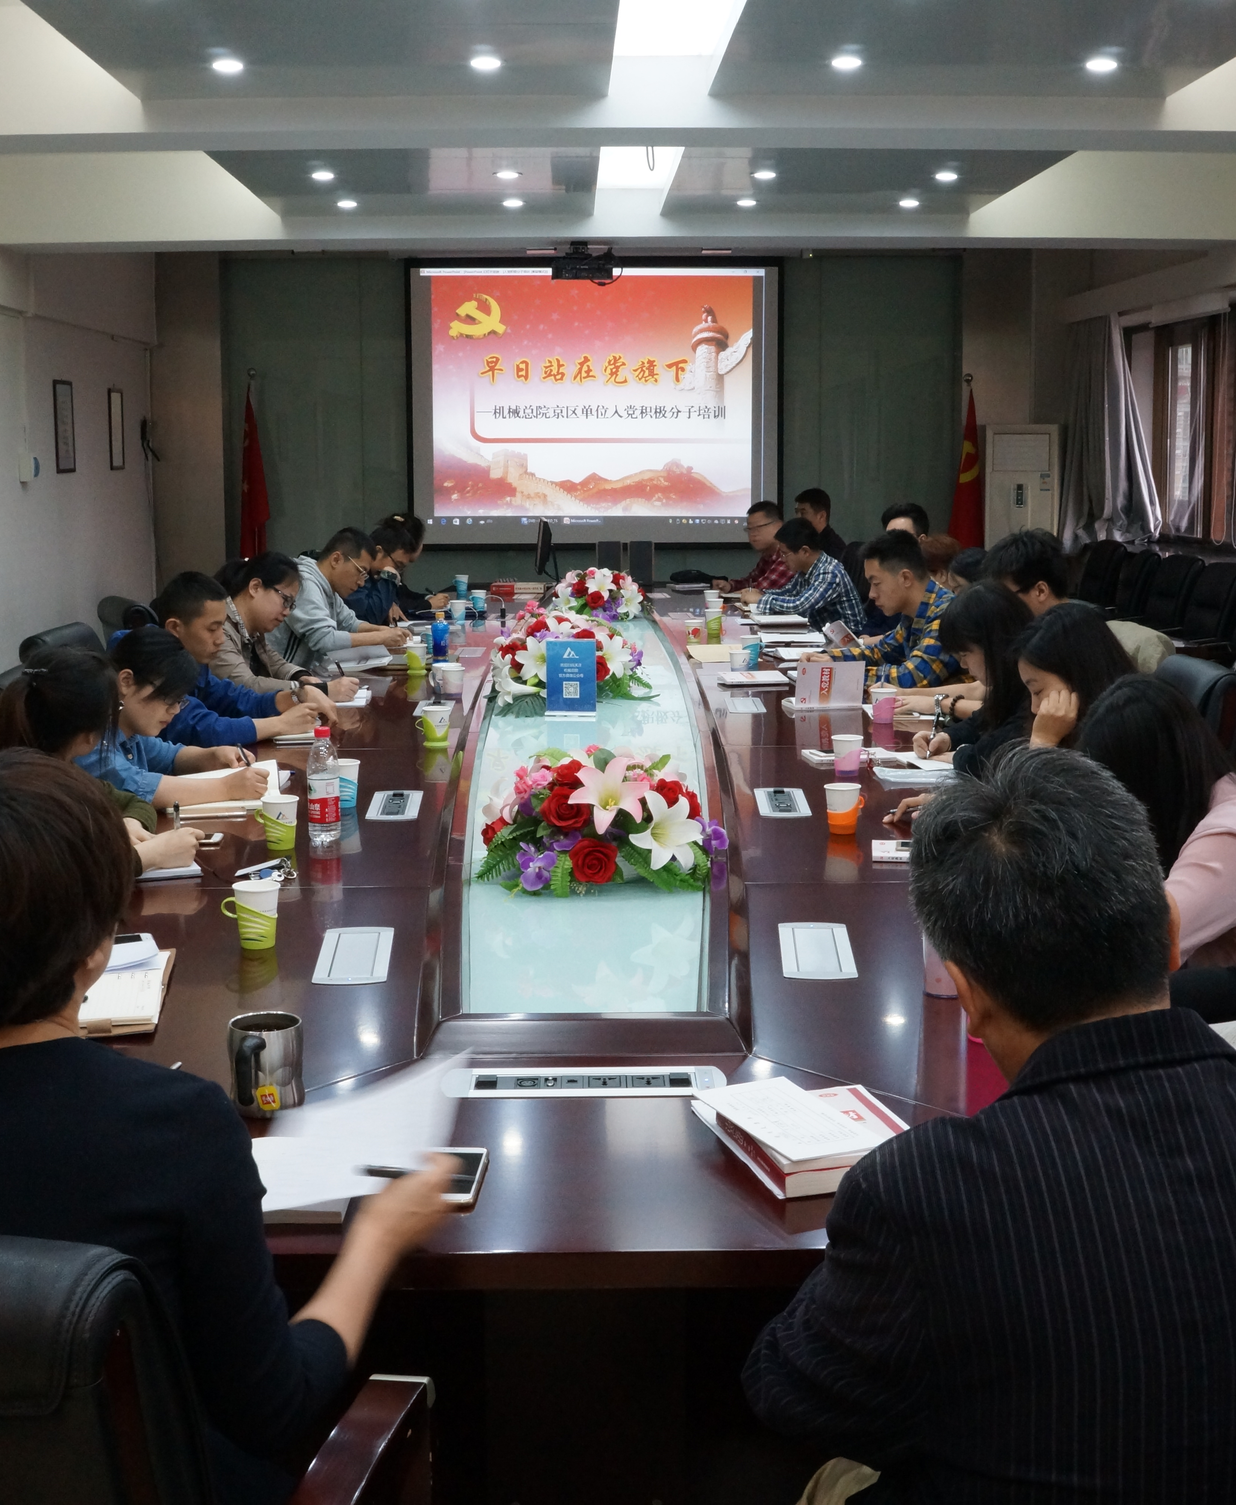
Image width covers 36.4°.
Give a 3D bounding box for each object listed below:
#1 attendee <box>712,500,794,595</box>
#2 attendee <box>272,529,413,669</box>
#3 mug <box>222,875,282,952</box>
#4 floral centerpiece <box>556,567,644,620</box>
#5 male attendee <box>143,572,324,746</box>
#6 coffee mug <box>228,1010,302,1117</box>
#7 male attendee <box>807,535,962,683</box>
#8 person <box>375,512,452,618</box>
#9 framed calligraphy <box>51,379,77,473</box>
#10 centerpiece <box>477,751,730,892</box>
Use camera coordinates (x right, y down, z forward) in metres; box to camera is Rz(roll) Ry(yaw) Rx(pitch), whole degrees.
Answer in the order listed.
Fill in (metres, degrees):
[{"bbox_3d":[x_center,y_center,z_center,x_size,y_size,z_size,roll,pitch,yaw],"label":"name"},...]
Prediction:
[{"bbox_3d":[0.794,-0.713,10.190,0.700,1.275,0.530,-2,9,-12],"label":"attendee"},{"bbox_3d":[-1.171,-0.253,7.367,0.750,1.235,0.550,1,9,3],"label":"attendee"},{"bbox_3d":[-0.574,0.252,2.933,0.090,0.100,0.076,-1,9,-1],"label":"mug"},{"bbox_3d":[-0.089,-0.771,9.111,0.440,0.220,0.360,0,9,-2],"label":"floral centerpiece"},{"bbox_3d":[-1.158,0.090,5.315,0.770,1.187,0.550,0,9,1],"label":"male attendee"},{"bbox_3d":[-0.414,0.364,2.178,0.084,0.110,0.115,1,9,5],"label":"coffee mug"},{"bbox_3d":[0.939,-0.078,6.091,0.720,1.280,0.550,-1,9,-5],"label":"male attendee"},{"bbox_3d":[-1.149,-0.588,9.497,0.680,1.210,0.500,-1,9,-1],"label":"person"},{"bbox_3d":[-3.007,-1.767,10.235,0.025,0.493,0.302,0,9,-2],"label":"framed calligraphy"},{"bbox_3d":[-0.032,0.109,3.458,0.450,0.220,0.360,0,9,-2],"label":"centerpiece"}]

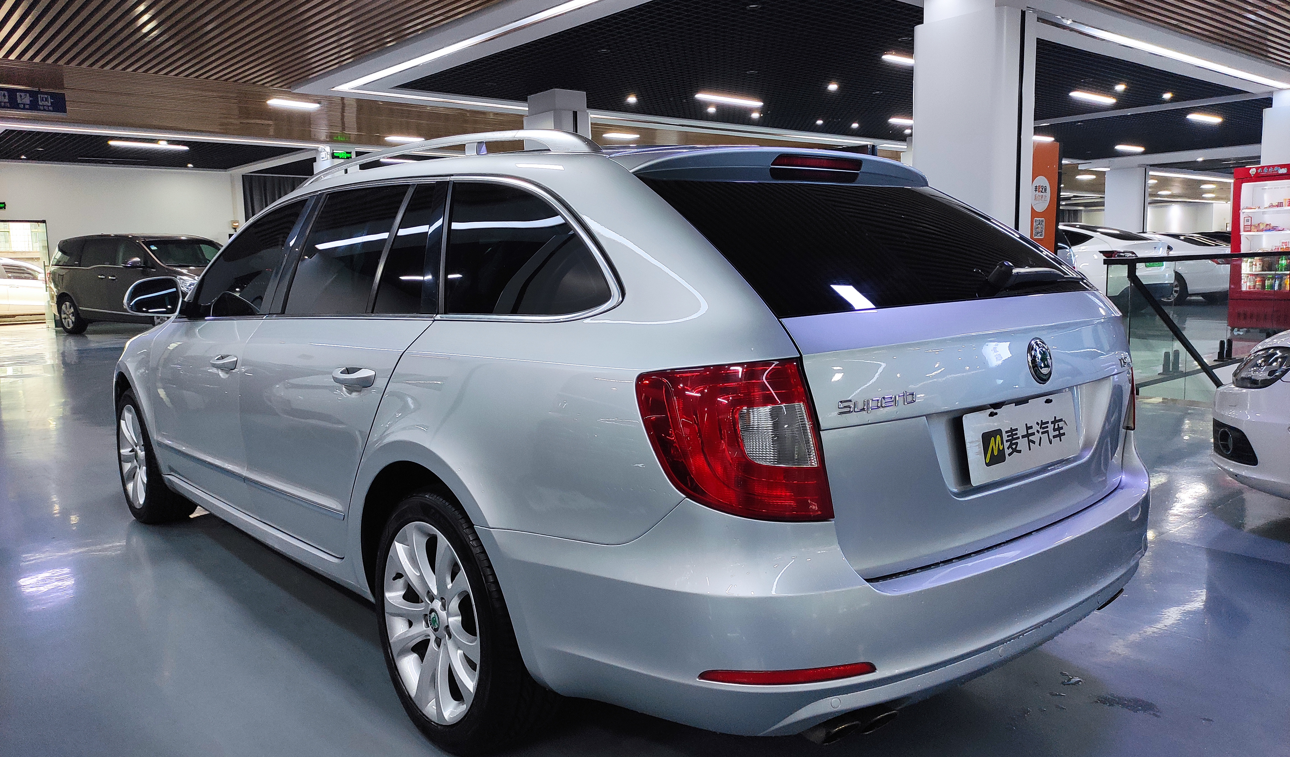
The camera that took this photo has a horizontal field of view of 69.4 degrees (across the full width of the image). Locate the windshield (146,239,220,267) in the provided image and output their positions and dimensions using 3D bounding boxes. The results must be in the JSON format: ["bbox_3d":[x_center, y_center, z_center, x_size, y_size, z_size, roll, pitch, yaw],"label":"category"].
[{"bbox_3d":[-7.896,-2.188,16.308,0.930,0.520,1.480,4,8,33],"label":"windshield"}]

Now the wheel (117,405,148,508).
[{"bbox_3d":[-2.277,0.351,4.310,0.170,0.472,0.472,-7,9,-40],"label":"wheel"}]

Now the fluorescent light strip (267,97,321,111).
[{"bbox_3d":[-4.216,-3.290,11.187,0.600,0.050,0.300,-8,10,-40],"label":"fluorescent light strip"}]

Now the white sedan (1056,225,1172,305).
[{"bbox_3d":[7.629,-2.246,18.223,1.890,1.540,4.720,-5,8,-30],"label":"white sedan"}]

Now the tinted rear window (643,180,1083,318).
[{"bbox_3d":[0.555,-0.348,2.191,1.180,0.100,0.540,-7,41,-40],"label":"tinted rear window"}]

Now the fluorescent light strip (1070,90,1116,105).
[{"bbox_3d":[6.020,-3.780,12.523,1.200,0.050,0.120,-8,10,-40],"label":"fluorescent light strip"}]

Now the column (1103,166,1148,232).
[{"bbox_3d":[10.558,-3.174,20.412,0.500,2.765,0.650,-8,10,-40],"label":"column"}]

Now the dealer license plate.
[{"bbox_3d":[0.807,0.120,1.965,0.440,0.140,0.012,-7,-1,-40],"label":"dealer license plate"}]

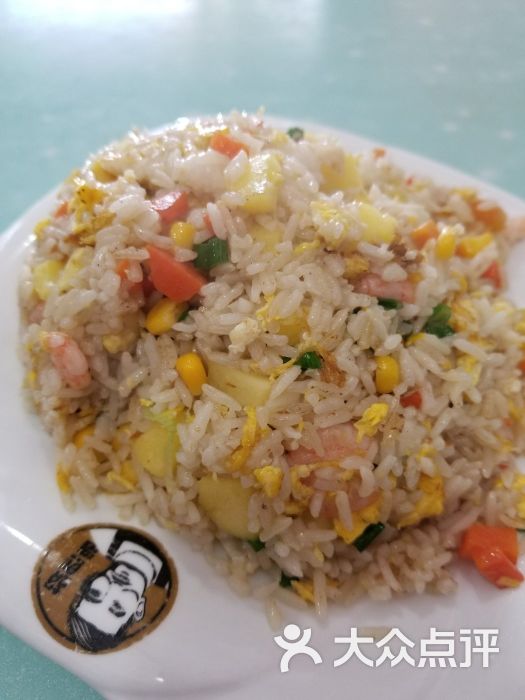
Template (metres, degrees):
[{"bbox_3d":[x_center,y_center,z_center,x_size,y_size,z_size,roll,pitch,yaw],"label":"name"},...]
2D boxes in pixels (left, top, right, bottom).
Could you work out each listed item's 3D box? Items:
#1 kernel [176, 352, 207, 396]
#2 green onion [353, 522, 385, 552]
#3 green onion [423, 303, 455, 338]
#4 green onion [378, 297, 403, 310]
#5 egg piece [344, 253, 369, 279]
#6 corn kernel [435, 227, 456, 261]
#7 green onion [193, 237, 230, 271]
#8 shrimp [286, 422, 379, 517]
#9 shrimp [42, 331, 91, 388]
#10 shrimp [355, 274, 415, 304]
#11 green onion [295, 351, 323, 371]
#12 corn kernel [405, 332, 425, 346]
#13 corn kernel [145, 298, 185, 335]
[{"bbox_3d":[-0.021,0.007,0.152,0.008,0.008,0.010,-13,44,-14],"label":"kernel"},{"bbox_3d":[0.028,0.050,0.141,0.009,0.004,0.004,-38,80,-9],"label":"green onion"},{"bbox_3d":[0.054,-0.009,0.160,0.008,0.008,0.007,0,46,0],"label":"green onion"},{"bbox_3d":[0.041,-0.015,0.167,0.008,0.004,0.005,0,42,0],"label":"green onion"},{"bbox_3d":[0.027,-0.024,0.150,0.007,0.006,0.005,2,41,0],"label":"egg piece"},{"bbox_3d":[0.063,-0.037,0.181,0.007,0.007,0.009,6,42,6],"label":"corn kernel"},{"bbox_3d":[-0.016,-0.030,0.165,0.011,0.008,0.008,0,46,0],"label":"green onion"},{"bbox_3d":[0.020,0.033,0.147,0.025,0.014,0.022,-8,43,-8],"label":"shrimp"},{"bbox_3d":[-0.061,0.004,0.164,0.009,0.009,0.015,-34,69,12],"label":"shrimp"},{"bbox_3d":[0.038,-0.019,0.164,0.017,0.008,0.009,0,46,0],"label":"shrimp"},{"bbox_3d":[0.014,0.003,0.155,0.008,0.005,0.006,0,42,0],"label":"green onion"},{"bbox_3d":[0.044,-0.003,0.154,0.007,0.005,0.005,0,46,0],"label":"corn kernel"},{"bbox_3d":[-0.029,-0.010,0.156,0.009,0.006,0.007,-31,54,-27],"label":"corn kernel"}]

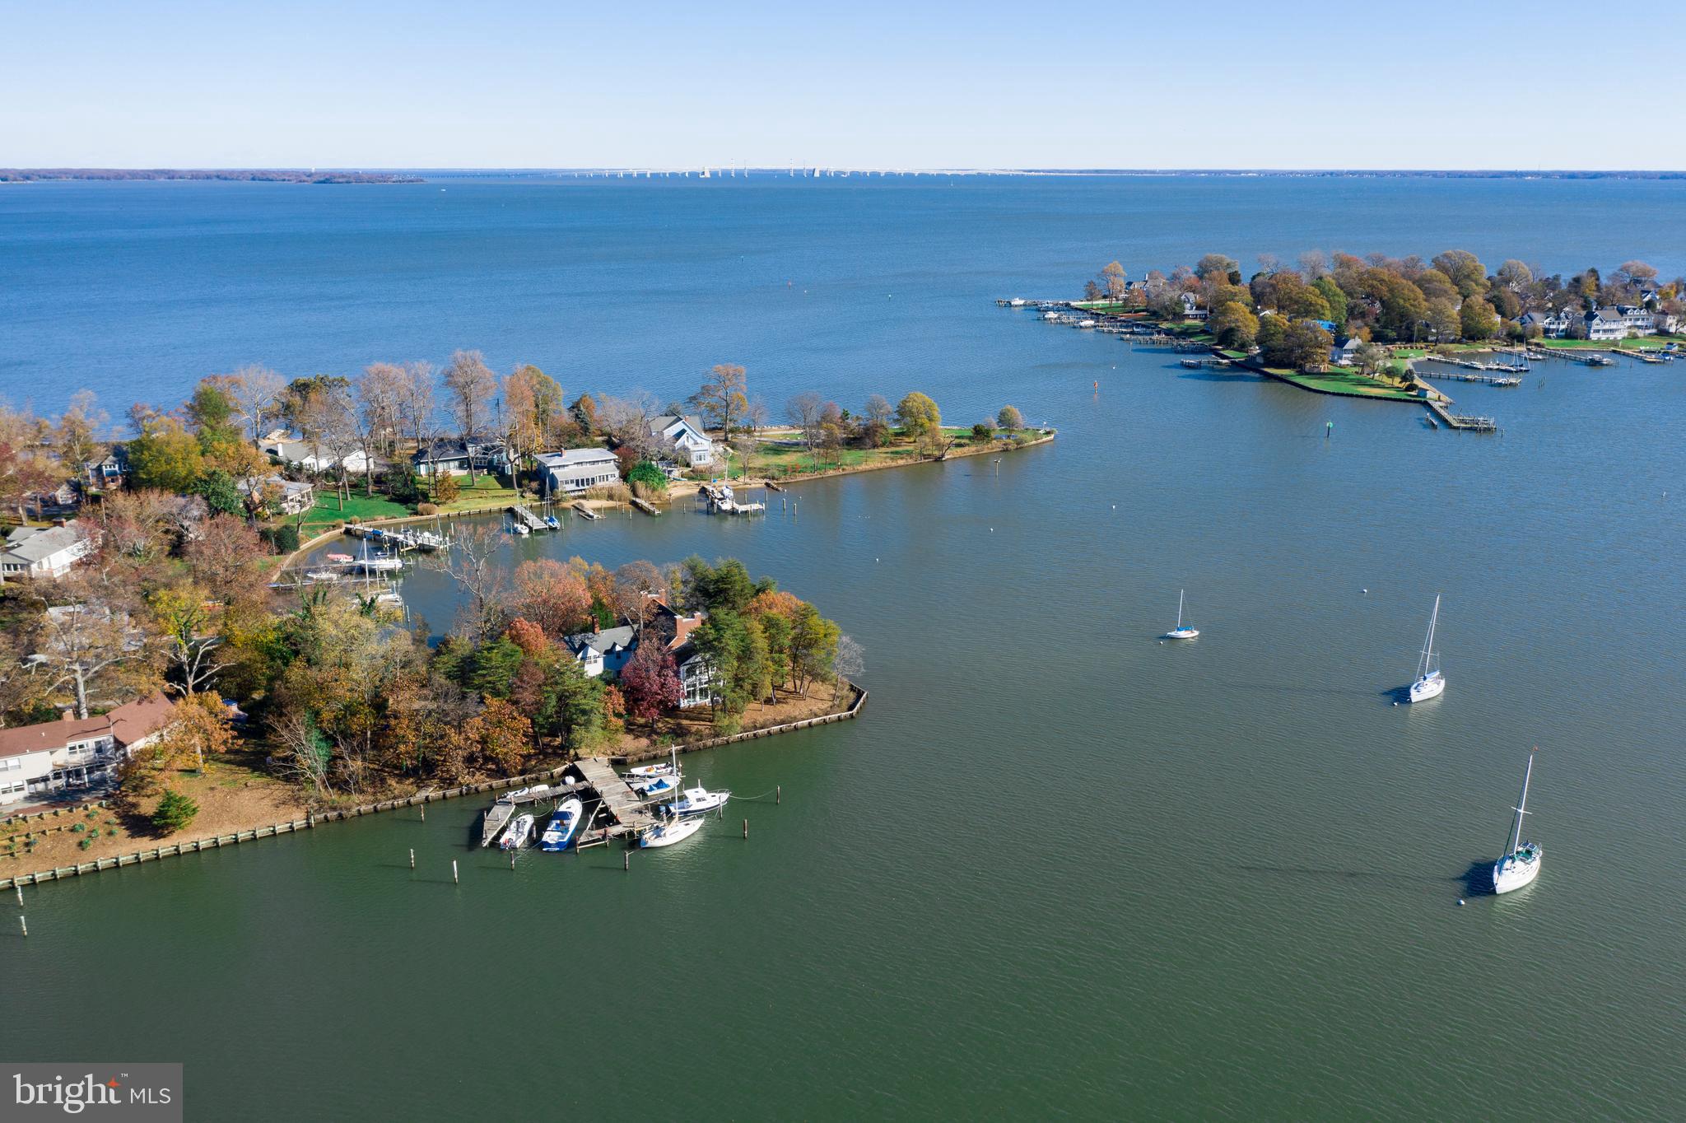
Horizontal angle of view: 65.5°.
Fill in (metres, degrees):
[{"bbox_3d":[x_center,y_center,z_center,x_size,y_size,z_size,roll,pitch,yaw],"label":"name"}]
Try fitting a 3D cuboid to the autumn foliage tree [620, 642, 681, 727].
[{"bbox_3d":[-22.763,14.504,154.953,7.147,11.134,7.147,0,17,0],"label":"autumn foliage tree"}]

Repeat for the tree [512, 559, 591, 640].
[{"bbox_3d":[-39.522,6.061,177.954,10.706,13.216,10.706,0,17,0],"label":"tree"}]

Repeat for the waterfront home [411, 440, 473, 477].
[{"bbox_3d":[-90.260,-23.890,295.450,13.000,6.800,10.500,-6,18,-20],"label":"waterfront home"}]

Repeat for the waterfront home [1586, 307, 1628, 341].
[{"bbox_3d":[302.420,-93.690,519.980,14.000,11.200,9.000,0,17,-2],"label":"waterfront home"}]

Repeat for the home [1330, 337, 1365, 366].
[{"bbox_3d":[172.990,-72.230,450.670,8.600,8.700,8.000,-3,17,-11],"label":"home"}]

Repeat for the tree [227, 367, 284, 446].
[{"bbox_3d":[-136.120,-34.740,304.090,13.180,21.920,12.910,-7,18,-23],"label":"tree"}]

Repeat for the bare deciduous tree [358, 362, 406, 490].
[{"bbox_3d":[-92.807,-26.548,264.668,10.076,26.973,10.076,0,17,0],"label":"bare deciduous tree"}]

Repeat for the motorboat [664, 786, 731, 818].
[{"bbox_3d":[-15.930,26.280,144.230,7.300,2.400,2.400,-8,18,-24],"label":"motorboat"}]

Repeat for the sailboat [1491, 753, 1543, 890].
[{"bbox_3d":[66.200,24.982,127.026,8.900,13.200,2.900,-14,22,-39],"label":"sailboat"}]

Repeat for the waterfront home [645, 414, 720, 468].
[{"bbox_3d":[-37.300,-28.707,302.080,15.000,9.500,14.000,-4,17,-14],"label":"waterfront home"}]

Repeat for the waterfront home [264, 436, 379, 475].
[{"bbox_3d":[-116.470,-24.520,292.930,24.500,5.800,12.000,-5,17,-16],"label":"waterfront home"}]

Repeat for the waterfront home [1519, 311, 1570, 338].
[{"bbox_3d":[282.840,-95.880,529.680,15.000,9.800,11.000,-4,17,-12],"label":"waterfront home"}]

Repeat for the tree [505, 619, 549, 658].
[{"bbox_3d":[-39.550,11.453,164.601,5.945,9.004,5.945,0,17,0],"label":"tree"}]

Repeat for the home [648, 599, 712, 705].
[{"bbox_3d":[-21.250,11.220,171.570,8.300,11.300,13.000,-9,19,-29],"label":"home"}]

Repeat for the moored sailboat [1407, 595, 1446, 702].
[{"bbox_3d":[79.730,11.360,176.930,8.800,14.300,2.900,-12,21,-35],"label":"moored sailboat"}]

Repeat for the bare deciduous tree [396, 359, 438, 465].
[{"bbox_3d":[-98.670,-35.180,304.020,9.290,23.450,9.100,-5,18,-17],"label":"bare deciduous tree"}]

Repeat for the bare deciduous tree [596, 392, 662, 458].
[{"bbox_3d":[-49.260,-31.400,303.890,15.000,15.800,14.000,0,17,0],"label":"bare deciduous tree"}]

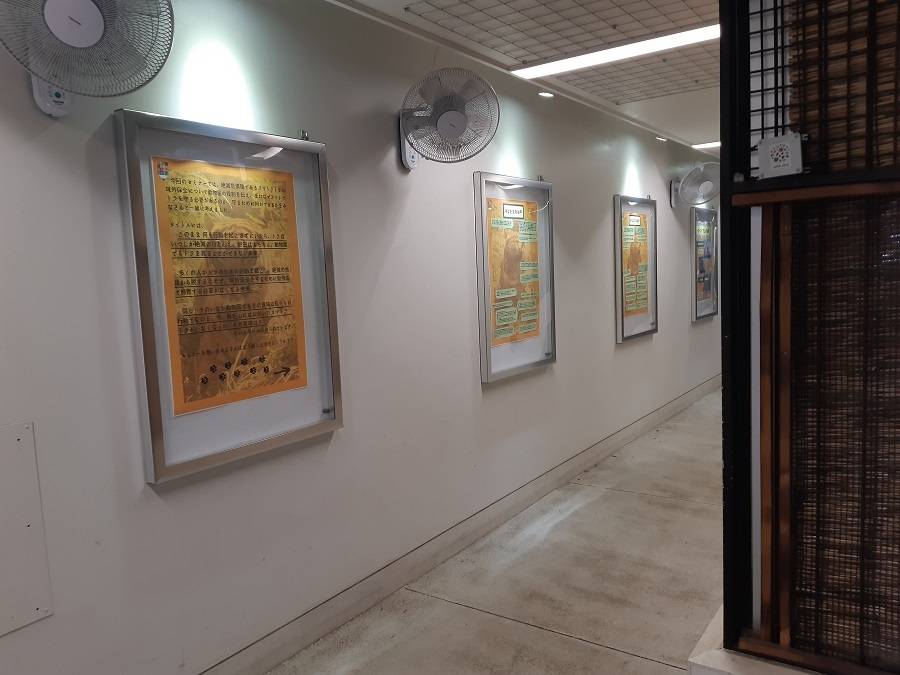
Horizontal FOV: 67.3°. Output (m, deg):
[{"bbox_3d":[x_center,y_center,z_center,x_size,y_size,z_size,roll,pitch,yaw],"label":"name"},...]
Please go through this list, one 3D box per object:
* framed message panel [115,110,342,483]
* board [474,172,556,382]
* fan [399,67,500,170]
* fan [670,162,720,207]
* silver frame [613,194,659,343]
[{"bbox_3d":[-0.745,-0.155,2.473,0.050,1.171,0.848,2,7,35],"label":"framed message panel"},{"bbox_3d":[0.418,-0.368,4.094,0.050,1.171,0.848,2,7,35],"label":"board"},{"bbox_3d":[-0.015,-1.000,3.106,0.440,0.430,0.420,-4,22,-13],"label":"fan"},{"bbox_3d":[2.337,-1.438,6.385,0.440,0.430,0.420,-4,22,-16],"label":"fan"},{"bbox_3d":[1.591,-0.582,5.729,0.050,1.171,0.848,2,7,35],"label":"silver frame"}]

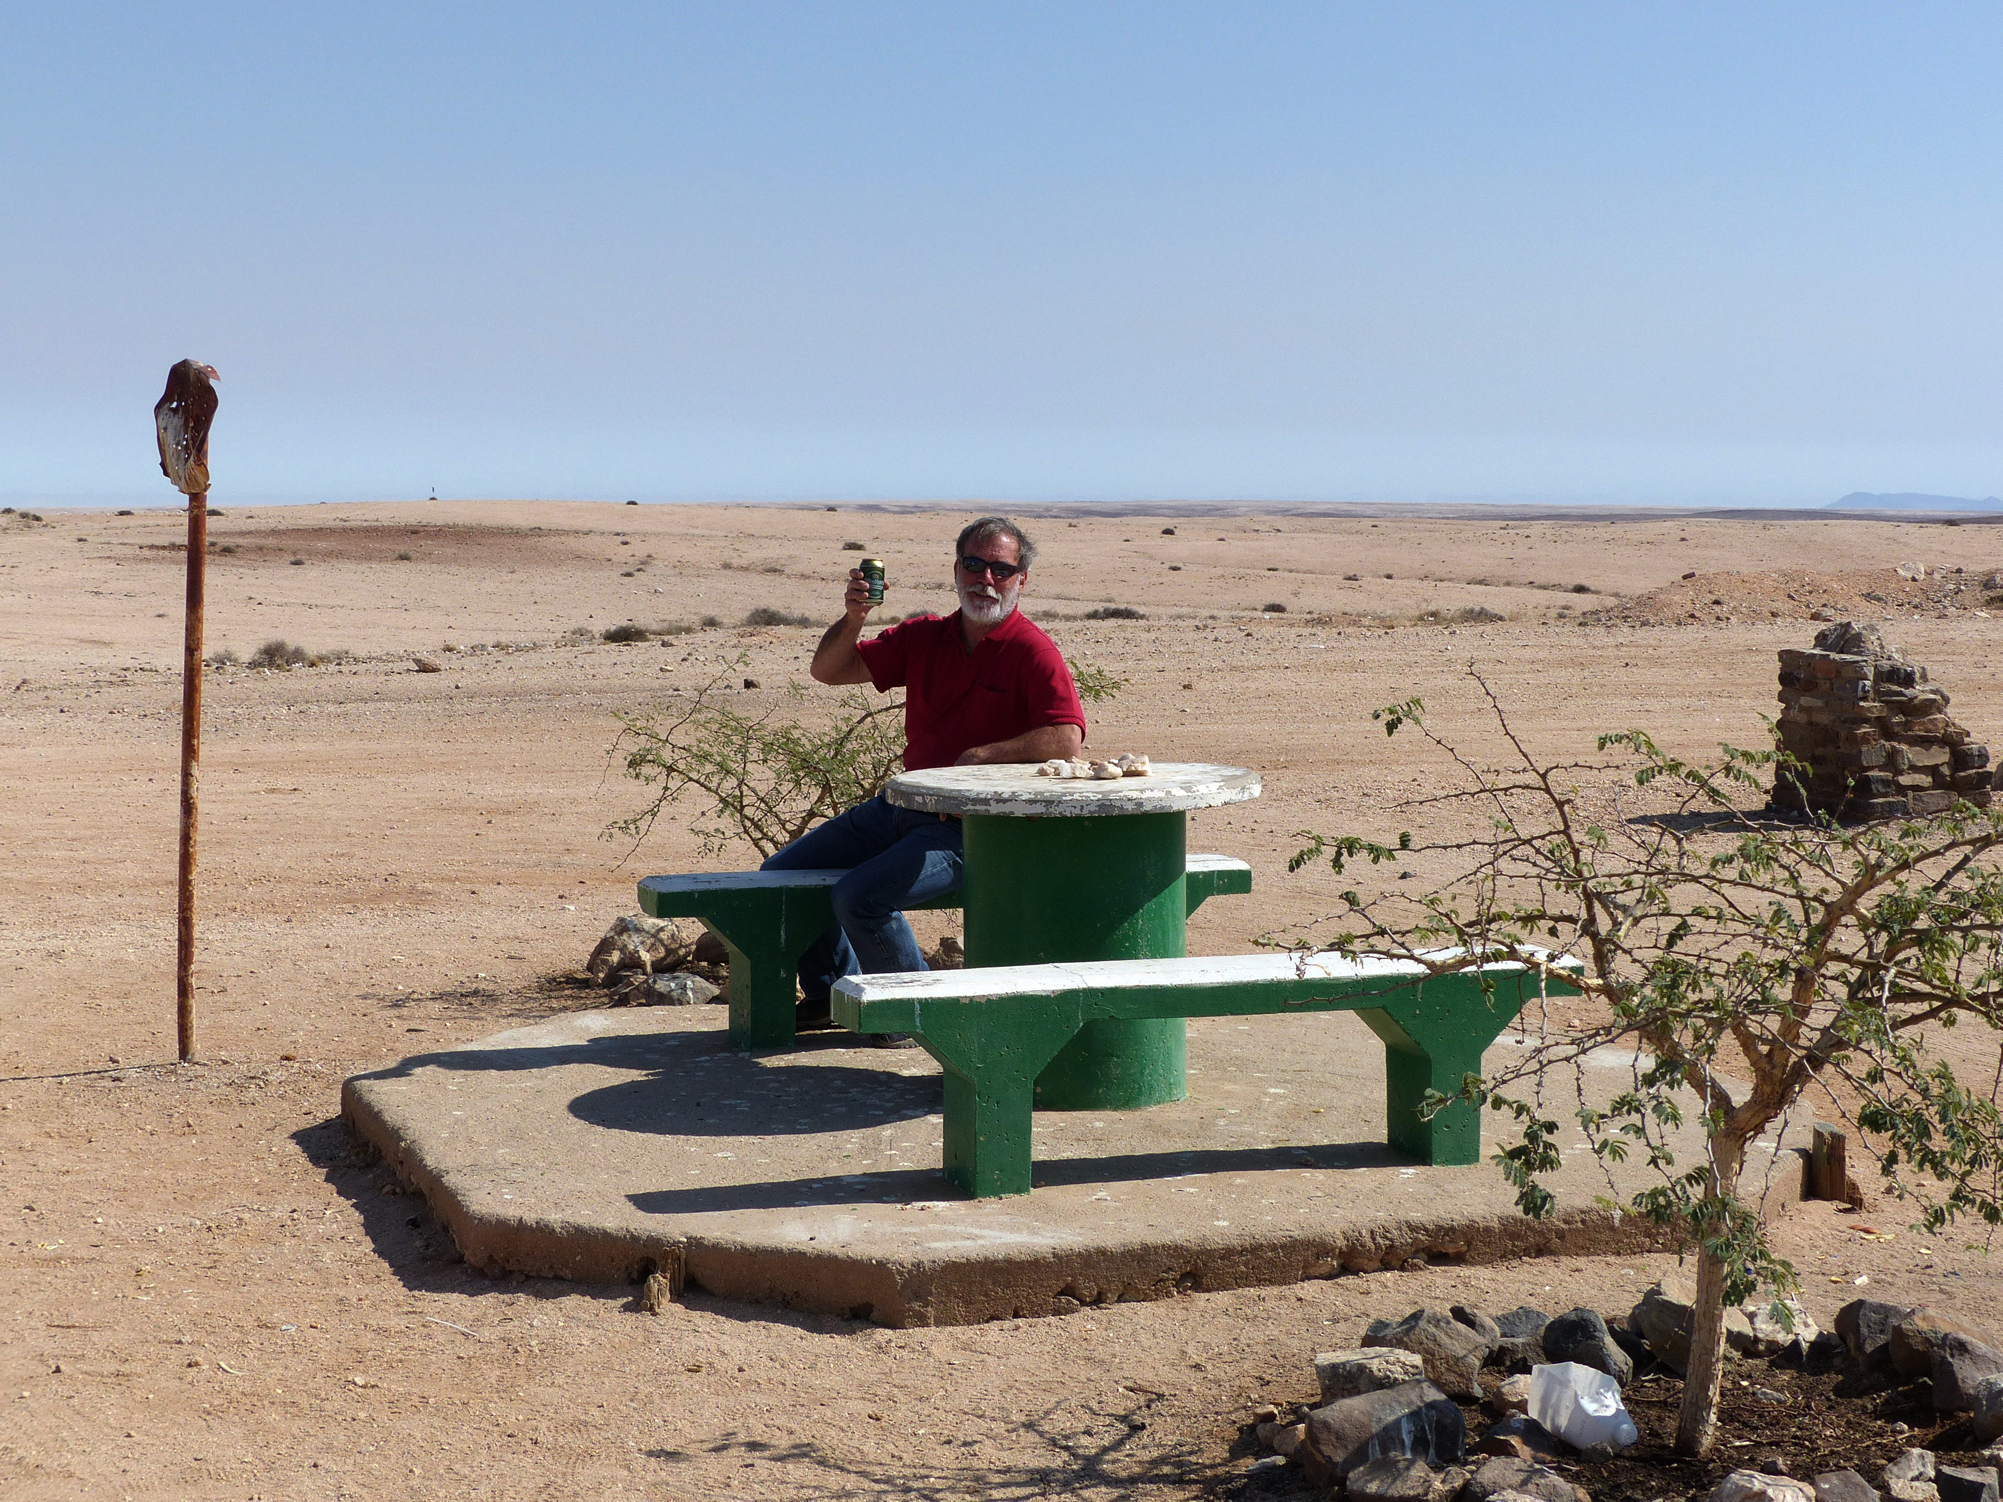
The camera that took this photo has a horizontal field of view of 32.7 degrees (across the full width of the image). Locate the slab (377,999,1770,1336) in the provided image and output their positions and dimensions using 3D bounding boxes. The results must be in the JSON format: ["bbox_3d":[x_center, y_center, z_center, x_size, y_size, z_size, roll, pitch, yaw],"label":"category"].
[{"bbox_3d":[0.186,0.887,8.282,3.327,0.126,3.298,-1,4,-20],"label":"slab"}]

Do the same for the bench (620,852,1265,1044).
[{"bbox_3d":[-0.134,0.539,9.169,1.675,0.436,0.205,-1,4,-20],"label":"bench"}]

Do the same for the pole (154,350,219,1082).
[{"bbox_3d":[-2.198,-0.095,9.214,0.175,1.902,0.136,2,4,0],"label":"pole"}]

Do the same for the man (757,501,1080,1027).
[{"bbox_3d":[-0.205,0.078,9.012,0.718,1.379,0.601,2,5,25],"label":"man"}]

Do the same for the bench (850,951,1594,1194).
[{"bbox_3d":[0.458,0.679,7.280,1.649,0.436,0.205,-1,4,-20],"label":"bench"}]

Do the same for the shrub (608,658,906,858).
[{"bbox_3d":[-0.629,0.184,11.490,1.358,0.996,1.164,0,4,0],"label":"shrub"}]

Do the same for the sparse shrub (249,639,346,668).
[{"bbox_3d":[-6.666,-0.915,32.209,0.908,0.278,0.817,0,4,0],"label":"sparse shrub"}]

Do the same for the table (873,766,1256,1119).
[{"bbox_3d":[0.173,0.444,8.251,0.897,0.761,0.897,0,4,0],"label":"table"}]

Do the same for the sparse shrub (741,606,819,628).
[{"bbox_3d":[-2.805,-1.699,43.102,0.923,0.255,0.831,0,4,0],"label":"sparse shrub"}]

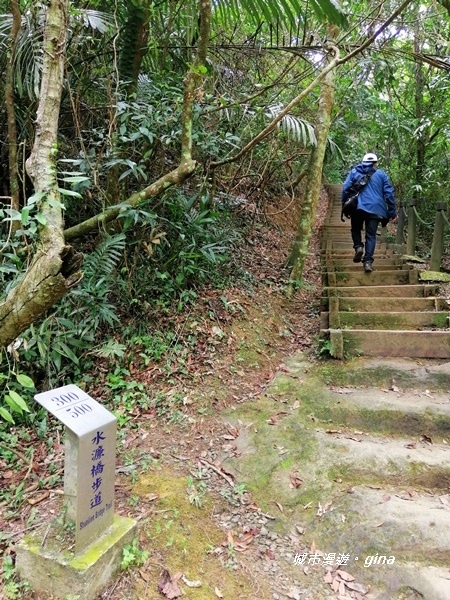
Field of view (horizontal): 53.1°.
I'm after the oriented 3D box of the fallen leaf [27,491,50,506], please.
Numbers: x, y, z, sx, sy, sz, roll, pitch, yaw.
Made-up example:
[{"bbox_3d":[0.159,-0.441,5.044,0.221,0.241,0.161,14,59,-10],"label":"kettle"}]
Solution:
[{"bbox_3d":[-0.875,0.929,2.122,0.103,0.018,0.062,-10,15,-42],"label":"fallen leaf"}]

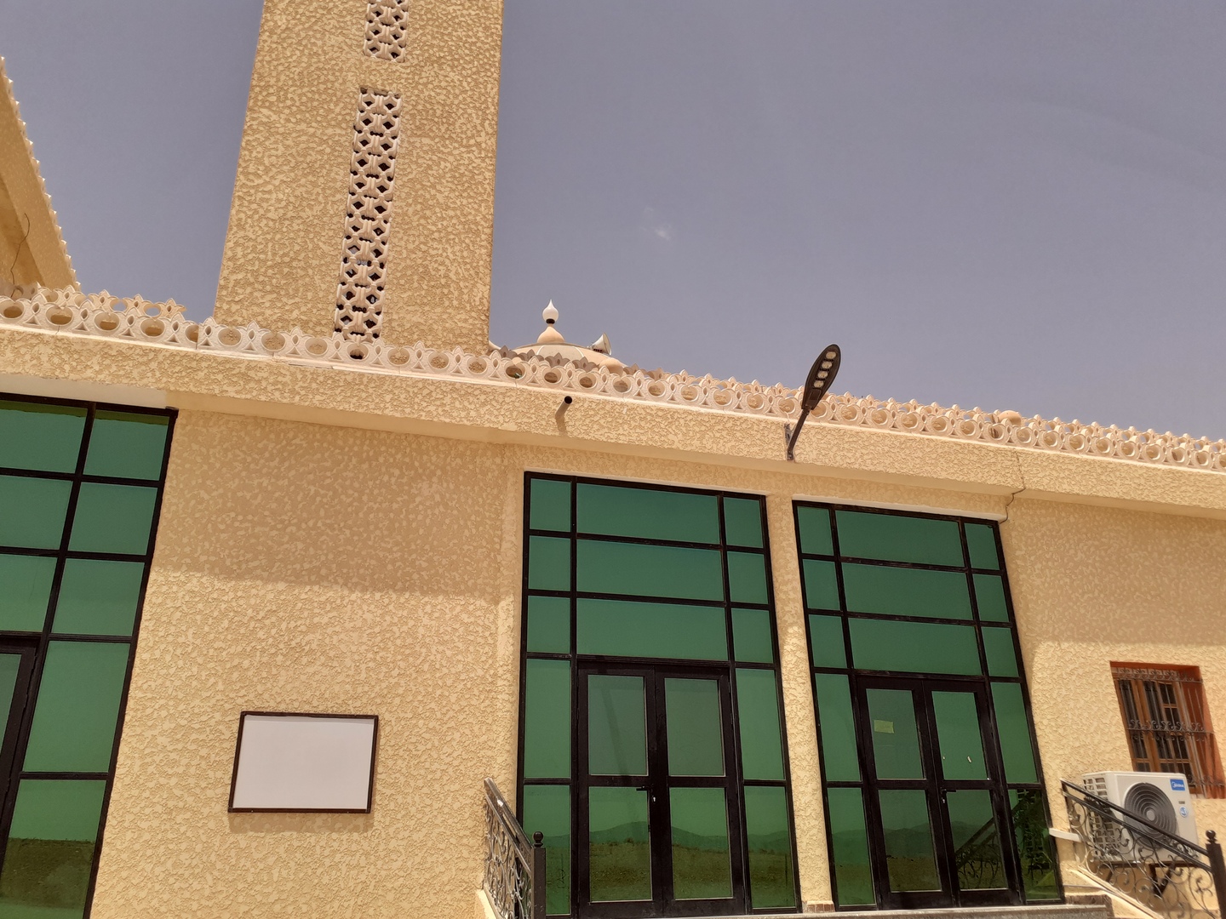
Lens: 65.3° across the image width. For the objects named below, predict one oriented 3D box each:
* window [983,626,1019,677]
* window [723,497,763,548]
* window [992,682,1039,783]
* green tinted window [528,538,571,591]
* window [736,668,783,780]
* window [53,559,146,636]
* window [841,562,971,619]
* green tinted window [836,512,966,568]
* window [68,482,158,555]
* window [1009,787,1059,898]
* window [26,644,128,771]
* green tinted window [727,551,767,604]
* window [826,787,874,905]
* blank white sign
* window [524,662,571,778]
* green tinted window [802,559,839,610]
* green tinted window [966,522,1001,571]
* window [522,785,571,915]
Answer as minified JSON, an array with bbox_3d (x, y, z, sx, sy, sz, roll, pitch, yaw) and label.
[{"bbox_3d":[3.933,1.957,9.714,0.365,0.504,0.050,6,-24,-17],"label":"window"},{"bbox_3d":[1.311,0.636,9.563,0.398,0.503,0.050,6,-25,-16],"label":"window"},{"bbox_3d":[4.140,2.817,9.862,0.377,0.994,0.050,6,-24,-16],"label":"window"},{"bbox_3d":[-0.593,0.986,9.047,0.410,0.519,0.050,6,-24,-16],"label":"green tinted window"},{"bbox_3d":[1.394,2.507,9.070,0.420,1.015,0.050,6,-24,-16],"label":"window"},{"bbox_3d":[-3.929,1.056,7.318,0.554,0.582,0.050,6,-24,-17],"label":"window"},{"bbox_3d":[2.983,1.337,9.646,1.467,0.501,0.050,6,-24,-17],"label":"window"},{"bbox_3d":[3.027,0.837,10.059,1.478,0.503,0.050,6,-25,-16],"label":"green tinted window"},{"bbox_3d":[-3.945,0.472,7.565,0.556,0.573,0.050,6,-24,-17],"label":"window"},{"bbox_3d":[4.165,3.804,9.452,0.404,1.009,0.050,6,-24,-16],"label":"window"},{"bbox_3d":[-3.909,1.803,7.001,0.553,0.935,0.050,6,-24,-17],"label":"window"},{"bbox_3d":[1.321,1.160,9.334,0.398,0.500,0.050,6,-25,-16],"label":"green tinted window"},{"bbox_3d":[2.214,3.587,8.888,0.372,1.006,0.050,6,-24,-16],"label":"window"},{"bbox_3d":[-2.396,2.369,7.472,1.040,0.742,0.040,6,-25,-16],"label":"blank white sign"},{"bbox_3d":[-0.573,2.297,8.498,0.413,1.025,0.050,6,-24,-16],"label":"window"},{"bbox_3d":[2.089,1.258,9.552,0.358,0.500,0.050,6,-25,-16],"label":"green tinted window"},{"bbox_3d":[3.985,0.941,10.340,0.363,0.503,0.050,6,-25,-16],"label":"green tinted window"},{"bbox_3d":[-0.525,3.109,7.635,0.393,0.963,0.050,6,-24,-17],"label":"window"}]

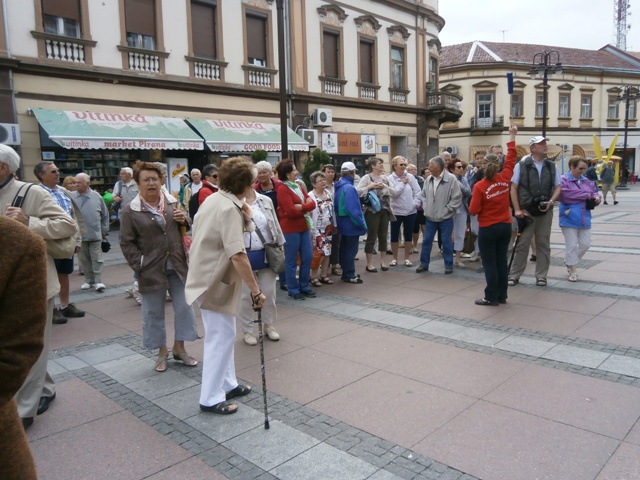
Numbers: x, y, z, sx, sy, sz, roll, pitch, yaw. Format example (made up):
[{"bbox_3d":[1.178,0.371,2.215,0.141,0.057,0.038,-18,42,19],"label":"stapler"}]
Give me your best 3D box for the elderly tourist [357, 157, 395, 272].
[{"bbox_3d":[0.845,-0.392,7.320,0.550,1.707,0.380,-4,7,-16],"label":"elderly tourist"}]

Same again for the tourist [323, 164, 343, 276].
[{"bbox_3d":[0.168,-0.303,7.217,0.500,1.641,0.360,-5,8,-25],"label":"tourist"}]

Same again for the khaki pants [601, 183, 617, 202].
[{"bbox_3d":[12.233,-1.999,20.361,0.520,0.820,0.360,0,8,12],"label":"khaki pants"}]

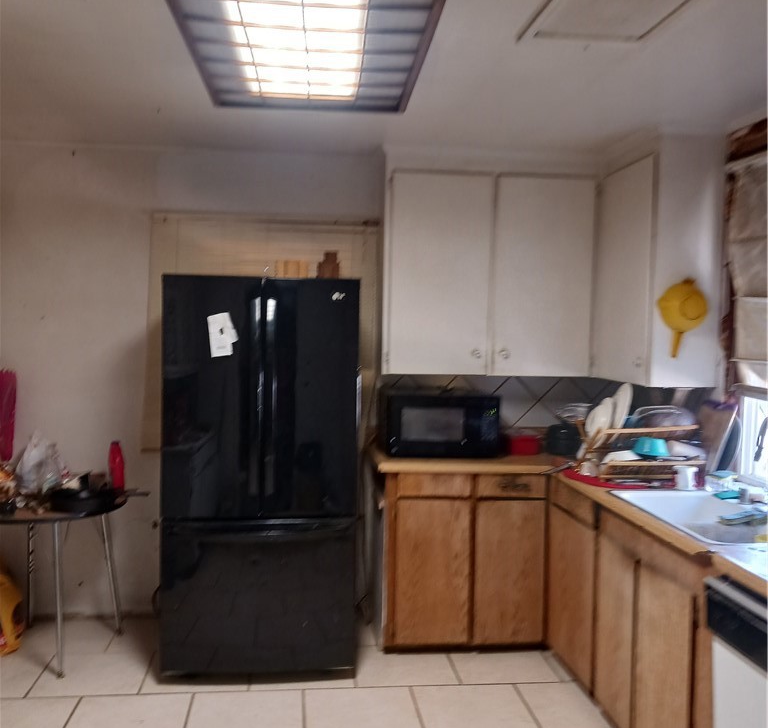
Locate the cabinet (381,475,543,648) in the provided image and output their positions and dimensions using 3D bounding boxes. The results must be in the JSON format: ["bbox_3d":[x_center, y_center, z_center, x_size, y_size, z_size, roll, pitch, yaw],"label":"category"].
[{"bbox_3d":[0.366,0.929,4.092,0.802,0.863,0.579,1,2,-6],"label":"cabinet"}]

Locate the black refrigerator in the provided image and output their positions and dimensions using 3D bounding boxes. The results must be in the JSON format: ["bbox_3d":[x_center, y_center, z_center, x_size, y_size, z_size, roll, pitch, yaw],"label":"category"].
[{"bbox_3d":[-0.567,0.487,3.787,0.834,1.740,0.830,1,2,-6],"label":"black refrigerator"}]

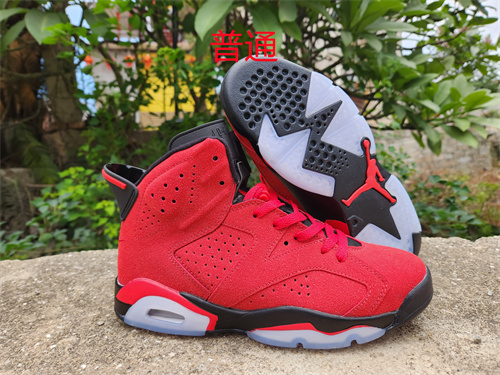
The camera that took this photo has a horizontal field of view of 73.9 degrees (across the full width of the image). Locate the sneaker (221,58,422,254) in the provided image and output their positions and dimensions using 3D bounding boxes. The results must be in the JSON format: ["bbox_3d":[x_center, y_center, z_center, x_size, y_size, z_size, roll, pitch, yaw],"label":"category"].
[{"bbox_3d":[0.076,-0.027,0.455,0.112,0.308,0.187,-43,12,-8],"label":"sneaker"}]

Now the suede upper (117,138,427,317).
[{"bbox_3d":[0.014,0.026,0.310,0.280,0.150,0.102,0,9,5],"label":"suede upper"}]

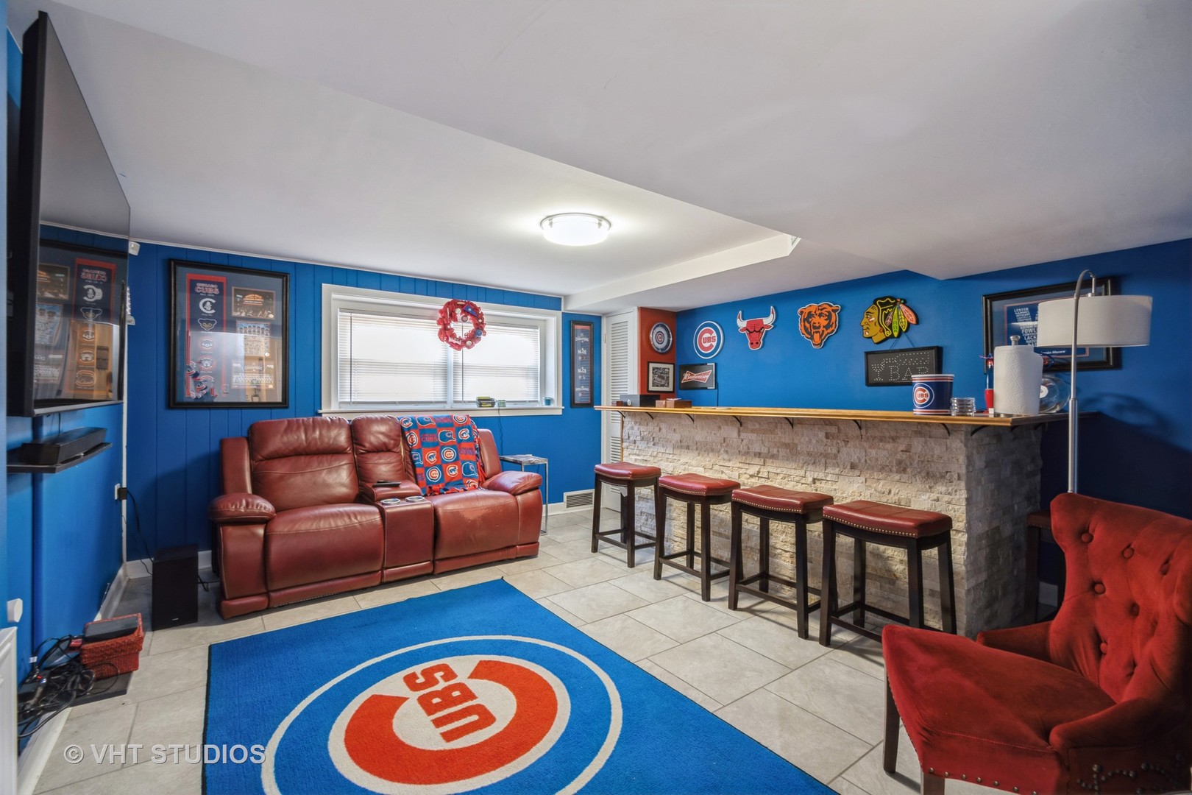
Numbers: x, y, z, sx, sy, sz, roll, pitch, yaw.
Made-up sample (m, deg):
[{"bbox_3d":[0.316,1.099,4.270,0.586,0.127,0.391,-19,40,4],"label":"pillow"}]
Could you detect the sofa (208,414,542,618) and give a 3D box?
[{"bbox_3d":[-1.493,0.661,3.550,1.982,1.038,0.968,0,0,-35],"label":"sofa"}]

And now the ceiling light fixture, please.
[{"bbox_3d":[-0.121,-0.968,2.926,0.410,0.110,0.410,0,0,0],"label":"ceiling light fixture"}]

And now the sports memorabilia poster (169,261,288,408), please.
[{"bbox_3d":[-2.559,-0.423,3.492,0.682,0.994,0.040,0,0,-35],"label":"sports memorabilia poster"}]

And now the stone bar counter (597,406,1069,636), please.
[{"bbox_3d":[1.335,0.640,3.584,1.015,1.080,2.926,0,0,-38],"label":"stone bar counter"}]

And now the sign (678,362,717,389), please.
[{"bbox_3d":[0.981,-0.201,4.864,0.040,0.251,0.466,0,0,-38],"label":"sign"}]

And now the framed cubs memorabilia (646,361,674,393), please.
[{"bbox_3d":[0.670,-0.199,5.004,0.364,0.298,0.030,0,0,-35],"label":"framed cubs memorabilia"}]

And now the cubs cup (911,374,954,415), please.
[{"bbox_3d":[1.678,-0.012,2.478,0.178,0.195,0.178,0,0,-28],"label":"cubs cup"}]

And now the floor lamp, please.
[{"bbox_3d":[2.020,0.330,2.050,0.520,1.700,0.350,0,0,-33],"label":"floor lamp"}]

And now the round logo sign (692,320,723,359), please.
[{"bbox_3d":[1.065,-0.548,4.764,0.030,0.367,0.356,0,0,-38],"label":"round logo sign"}]

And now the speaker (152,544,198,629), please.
[{"bbox_3d":[-2.249,1.003,2.664,0.180,0.350,0.271,0,0,-35],"label":"speaker"}]

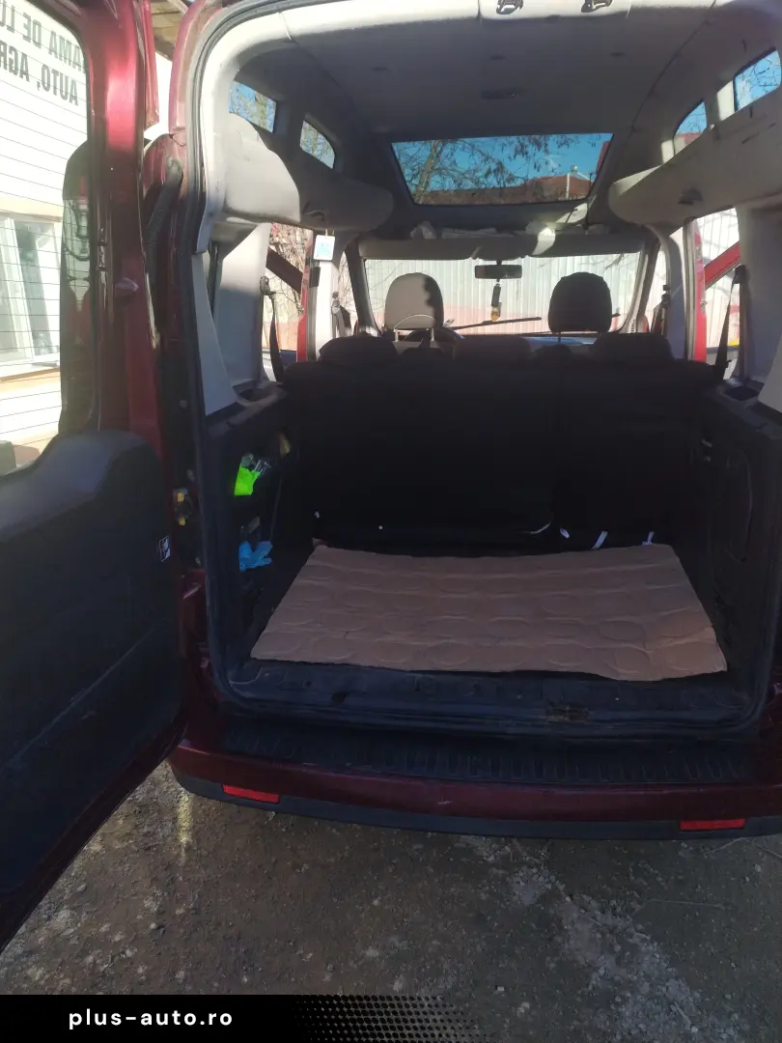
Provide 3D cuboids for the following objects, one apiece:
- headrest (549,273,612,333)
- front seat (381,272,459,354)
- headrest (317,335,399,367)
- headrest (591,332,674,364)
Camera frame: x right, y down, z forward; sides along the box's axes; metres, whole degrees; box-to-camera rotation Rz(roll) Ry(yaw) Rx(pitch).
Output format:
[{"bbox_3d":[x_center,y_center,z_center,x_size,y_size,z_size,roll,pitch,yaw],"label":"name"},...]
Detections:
[{"bbox_3d":[0.788,-0.908,3.260,0.258,0.240,0.120,1,26,8],"label":"headrest"},{"bbox_3d":[0.162,-0.649,3.829,0.500,1.080,0.800,1,18,8],"label":"front seat"},{"bbox_3d":[-0.102,-0.518,2.545,0.250,0.150,0.110,1,26,8],"label":"headrest"},{"bbox_3d":[0.748,-0.501,2.435,0.250,0.150,0.110,1,26,8],"label":"headrest"}]

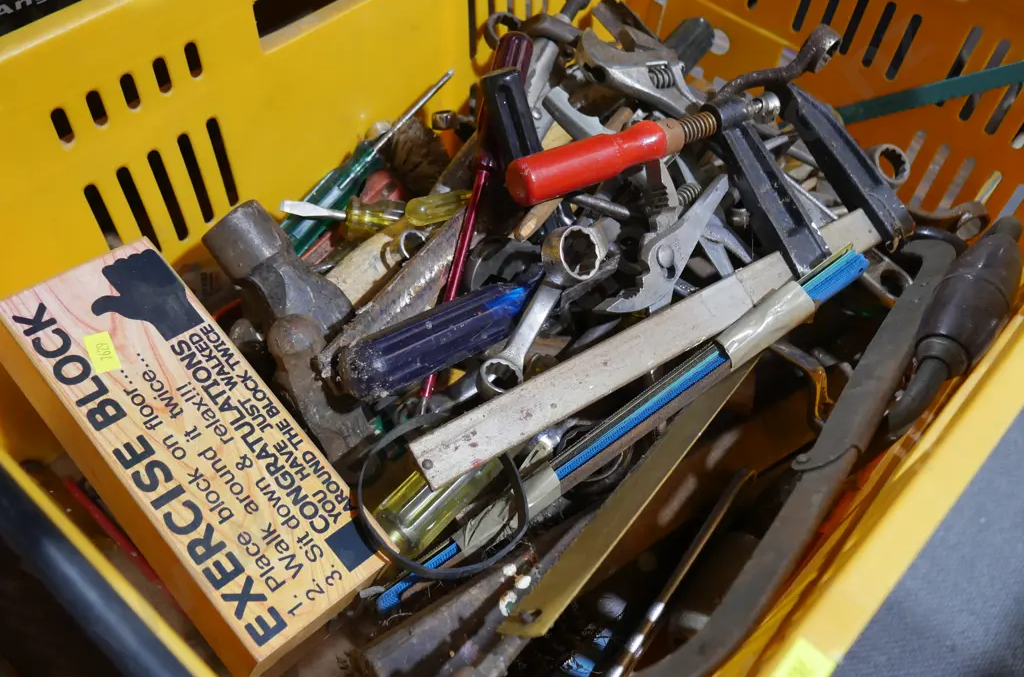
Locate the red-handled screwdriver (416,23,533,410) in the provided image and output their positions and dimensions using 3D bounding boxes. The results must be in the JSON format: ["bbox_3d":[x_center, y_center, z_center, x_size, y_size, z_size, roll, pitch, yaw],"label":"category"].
[{"bbox_3d":[-0.024,-0.068,0.533,0.022,0.022,0.238,12,76,6],"label":"red-handled screwdriver"}]

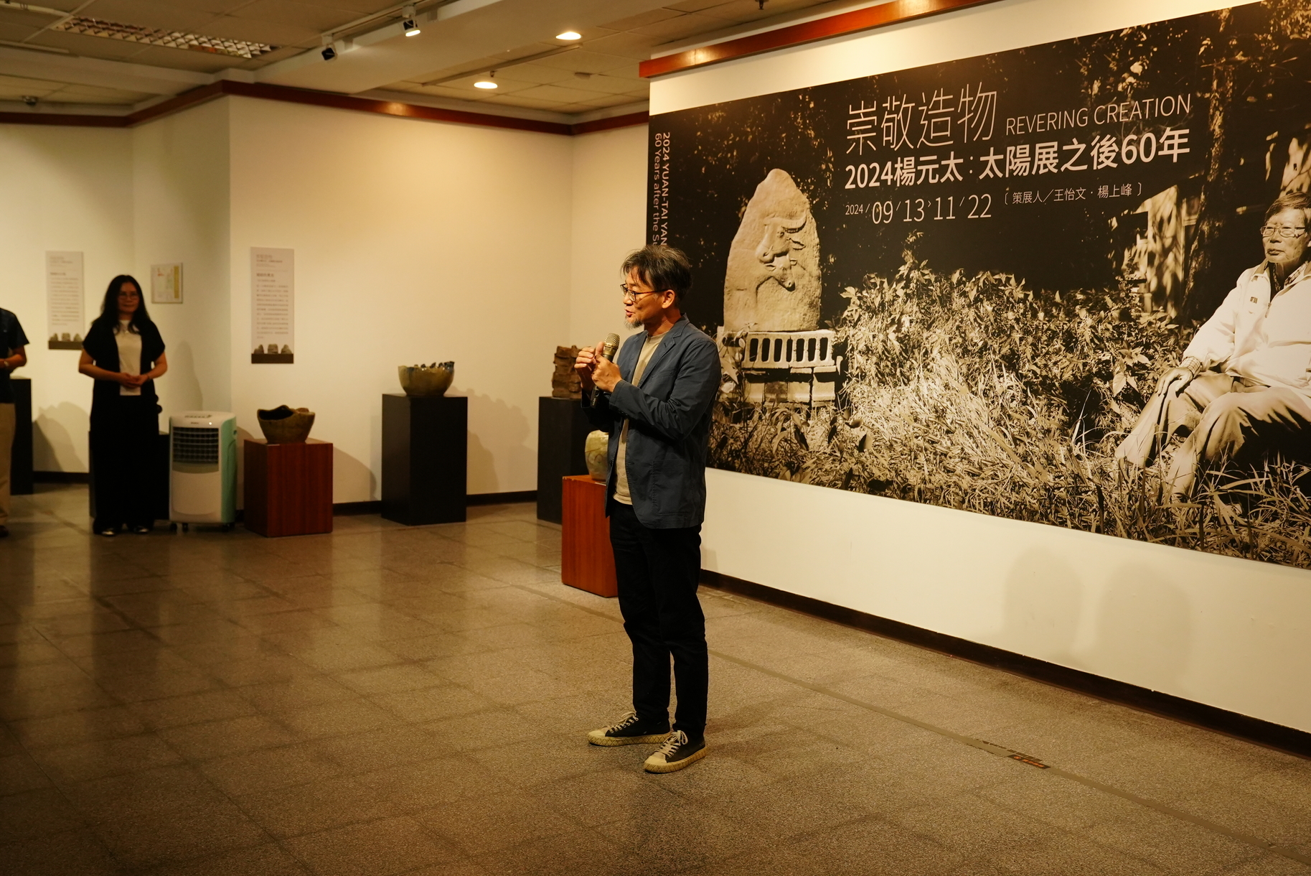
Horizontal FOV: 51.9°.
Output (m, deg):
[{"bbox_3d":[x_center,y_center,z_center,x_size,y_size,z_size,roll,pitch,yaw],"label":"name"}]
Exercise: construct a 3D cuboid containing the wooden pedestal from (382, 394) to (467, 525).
[{"bbox_3d":[-1.649,0.143,9.638,0.440,0.892,0.446,-3,6,-36],"label":"wooden pedestal"}]

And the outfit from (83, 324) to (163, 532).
[{"bbox_3d":[-3.551,-0.096,8.999,0.540,1.390,0.280,-1,6,-23],"label":"outfit"}]

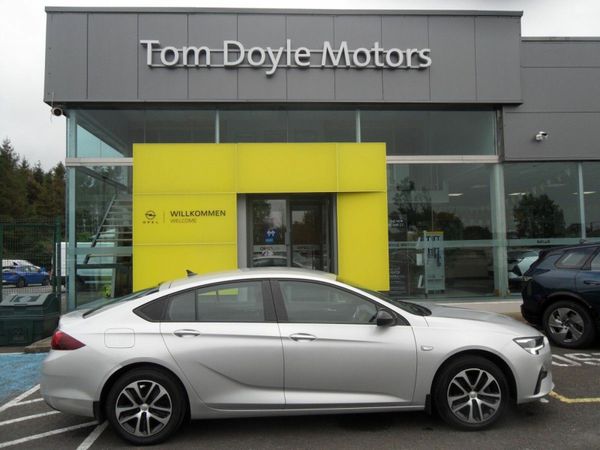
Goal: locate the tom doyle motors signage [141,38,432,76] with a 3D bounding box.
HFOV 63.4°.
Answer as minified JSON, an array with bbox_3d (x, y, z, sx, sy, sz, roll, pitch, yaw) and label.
[{"bbox_3d":[-0.275,-4.018,11.676,6.972,0.907,0.180,-1,-3,-3],"label":"tom doyle motors signage"}]

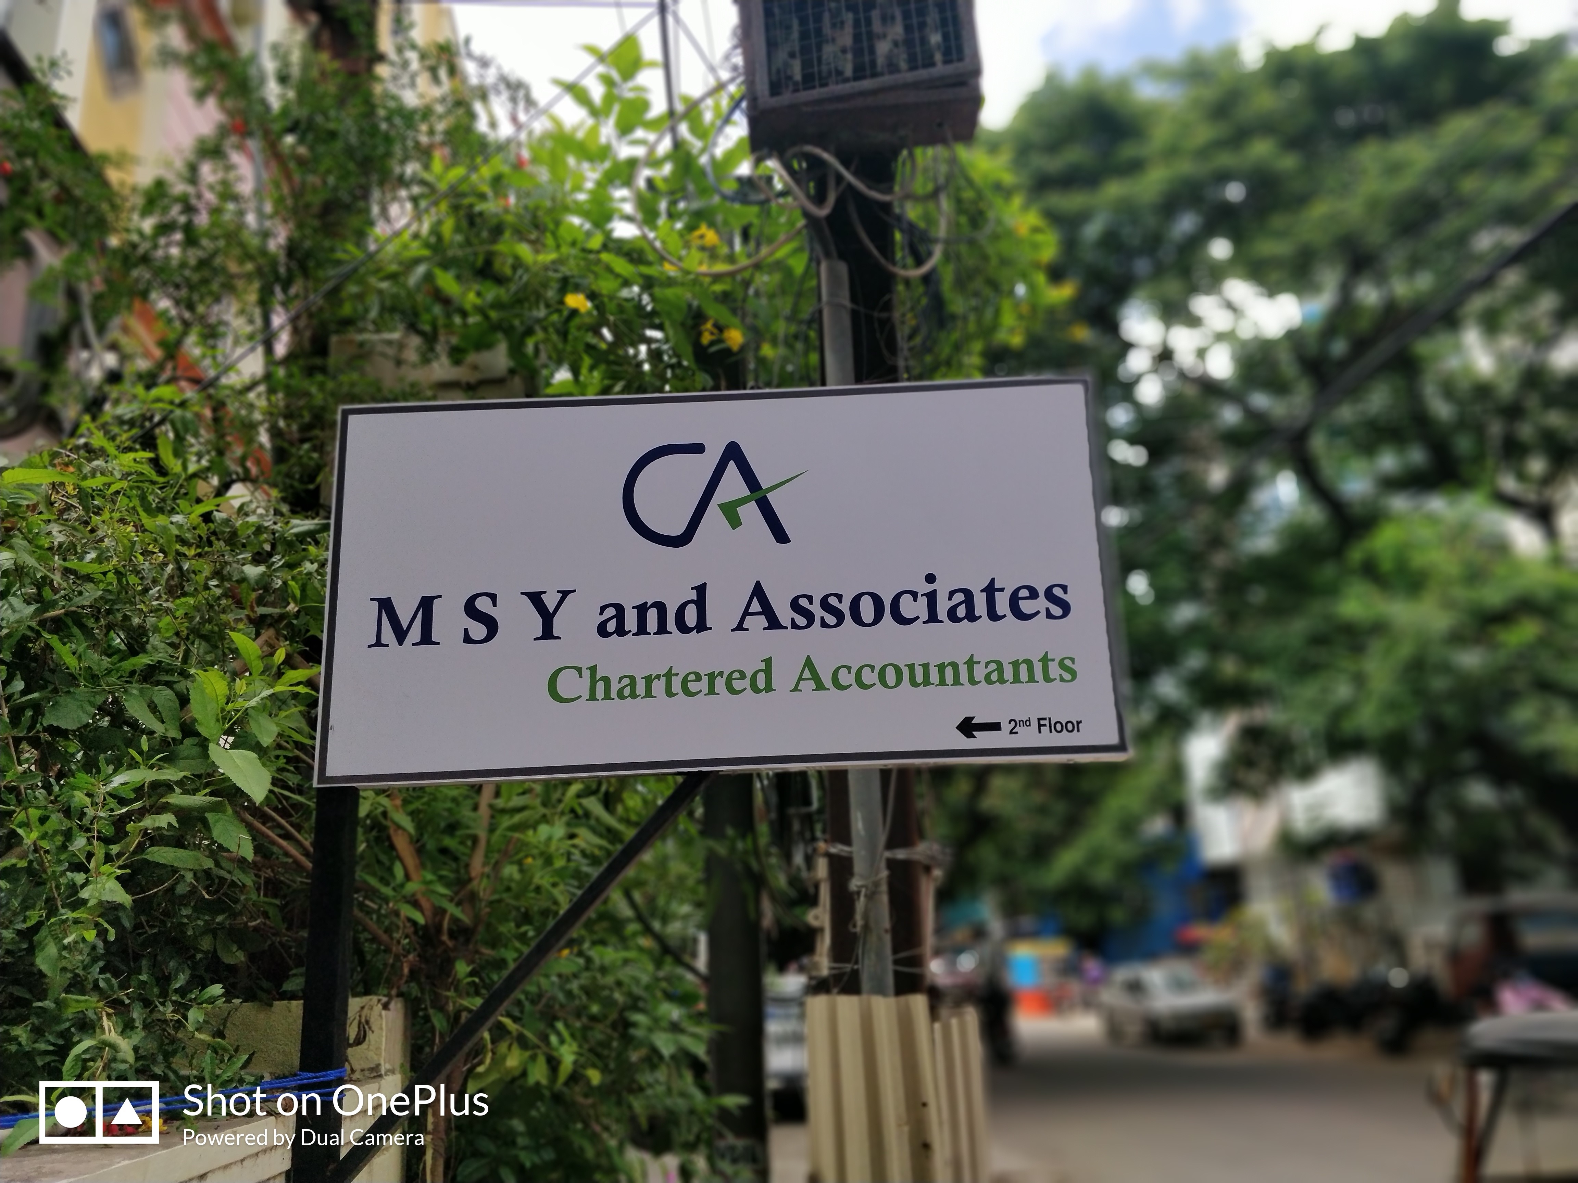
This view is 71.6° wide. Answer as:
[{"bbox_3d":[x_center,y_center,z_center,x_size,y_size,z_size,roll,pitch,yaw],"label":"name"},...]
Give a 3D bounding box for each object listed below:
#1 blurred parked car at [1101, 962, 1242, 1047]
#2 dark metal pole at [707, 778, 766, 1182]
[{"bbox_3d":[7.650,8.300,22.050,1.600,1.420,3.850,-1,-17,-4],"label":"blurred parked car"},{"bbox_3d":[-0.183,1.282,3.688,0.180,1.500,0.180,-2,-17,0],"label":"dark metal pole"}]

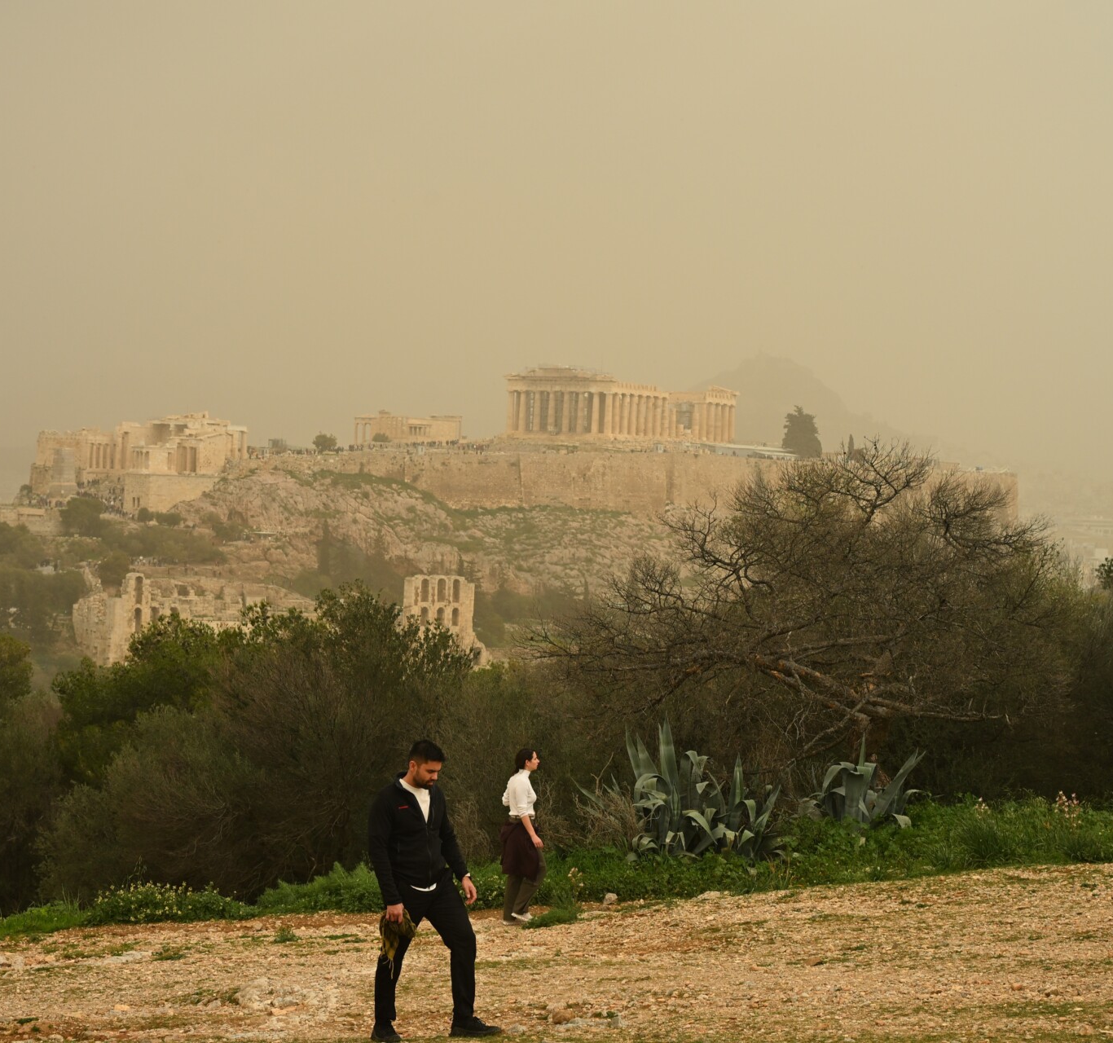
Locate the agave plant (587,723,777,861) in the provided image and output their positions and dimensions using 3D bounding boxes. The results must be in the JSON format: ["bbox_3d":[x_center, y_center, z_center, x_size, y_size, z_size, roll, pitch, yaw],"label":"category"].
[{"bbox_3d":[1.440,3.075,27.200,2.250,1.580,1.900,3,1,0],"label":"agave plant"}]

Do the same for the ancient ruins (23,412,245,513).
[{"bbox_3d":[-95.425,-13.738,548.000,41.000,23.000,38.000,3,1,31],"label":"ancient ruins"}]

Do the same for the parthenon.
[{"bbox_3d":[18.201,-29.335,627.515,32.500,17.800,71.000,3,1,31],"label":"parthenon"}]

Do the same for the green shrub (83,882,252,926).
[{"bbox_3d":[-3.844,3.779,23.600,1.620,0.400,0.850,3,1,0],"label":"green shrub"}]

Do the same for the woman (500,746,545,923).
[{"bbox_3d":[-0.321,2.945,22.400,0.450,1.650,0.470,3,1,0],"label":"woman"}]

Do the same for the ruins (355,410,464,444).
[{"bbox_3d":[-41.347,-25.494,660.000,20.000,10.500,23.500,3,1,31],"label":"ruins"}]

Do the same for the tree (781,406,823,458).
[{"bbox_3d":[68.012,-24.650,660.000,11.300,14.600,11.300,3,1,0],"label":"tree"}]

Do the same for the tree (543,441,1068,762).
[{"bbox_3d":[3.343,1.134,32.600,6.700,4.400,5.600,3,1,0],"label":"tree"}]

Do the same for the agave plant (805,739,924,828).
[{"bbox_3d":[3.693,3.153,28.600,1.420,1.050,1.250,3,1,0],"label":"agave plant"}]

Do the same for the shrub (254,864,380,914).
[{"bbox_3d":[-2.422,3.782,24.600,1.360,0.520,0.950,3,1,0],"label":"shrub"}]

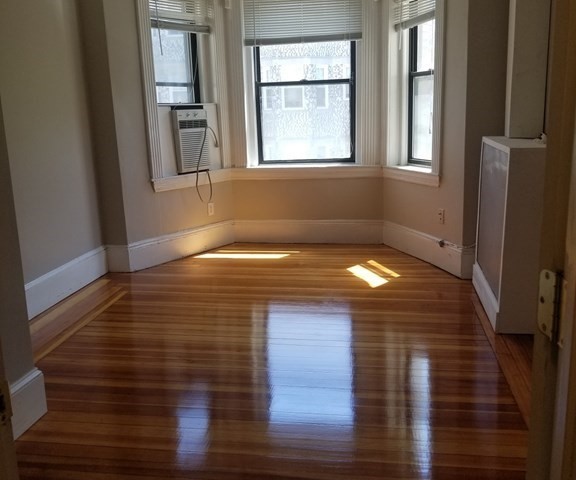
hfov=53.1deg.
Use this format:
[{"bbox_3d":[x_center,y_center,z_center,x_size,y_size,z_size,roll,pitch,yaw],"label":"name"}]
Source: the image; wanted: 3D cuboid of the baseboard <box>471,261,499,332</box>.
[{"bbox_3d":[1.275,0.356,3.718,0.030,0.134,0.940,1,13,10],"label":"baseboard"}]

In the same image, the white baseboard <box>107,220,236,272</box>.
[{"bbox_3d":[-0.997,0.037,5.209,0.150,0.228,1.318,8,16,38],"label":"white baseboard"}]

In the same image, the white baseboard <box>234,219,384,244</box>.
[{"bbox_3d":[0.192,-0.079,5.548,1.454,0.232,0.035,1,13,10],"label":"white baseboard"}]

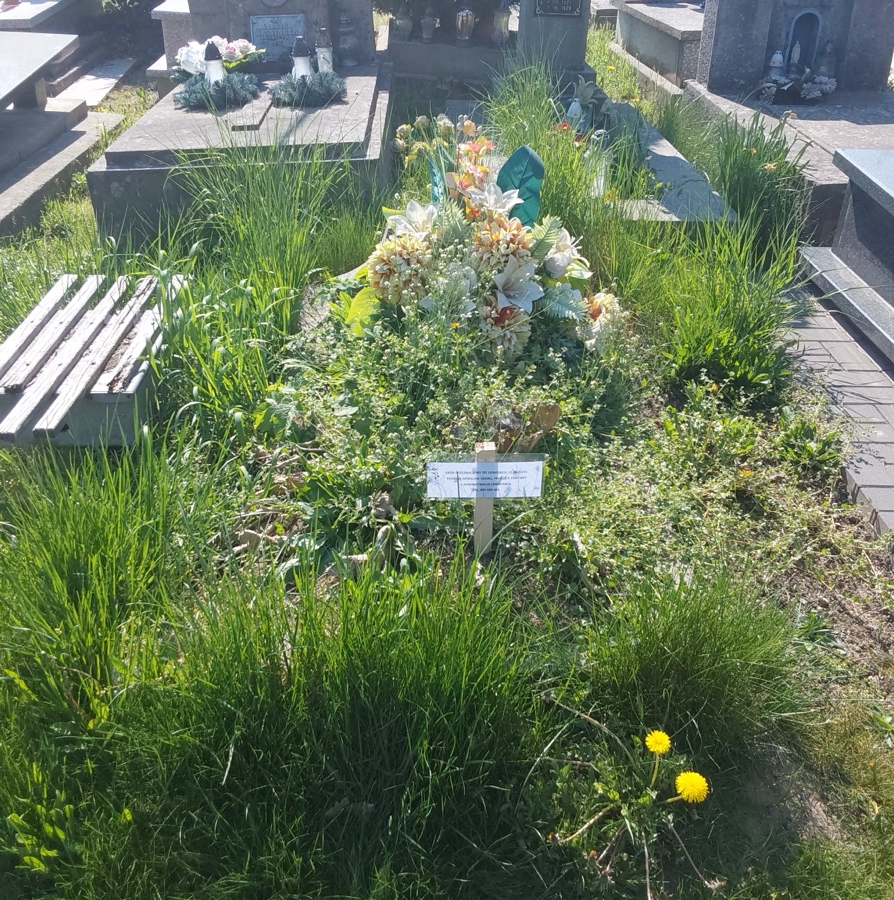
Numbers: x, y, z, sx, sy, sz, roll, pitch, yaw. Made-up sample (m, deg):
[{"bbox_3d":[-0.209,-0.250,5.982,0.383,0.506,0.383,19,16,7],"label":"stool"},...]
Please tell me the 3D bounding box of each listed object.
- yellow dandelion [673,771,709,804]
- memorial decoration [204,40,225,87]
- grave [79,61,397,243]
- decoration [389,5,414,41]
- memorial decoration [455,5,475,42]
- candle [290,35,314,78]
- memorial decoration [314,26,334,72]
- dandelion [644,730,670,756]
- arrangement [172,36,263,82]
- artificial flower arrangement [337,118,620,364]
[{"bbox_3d":[0.363,0.501,1.441,0.045,0.030,0.045,0,31,-2],"label":"yellow dandelion"},{"bbox_3d":[-1.074,-1.763,4.454,0.100,0.225,0.100,0,31,-2],"label":"memorial decoration"},{"bbox_3d":[-0.823,-1.478,4.537,1.080,0.350,2.060,0,31,-2],"label":"grave"},{"bbox_3d":[-0.287,-2.705,6.127,0.145,0.235,0.145,0,31,-2],"label":"decoration"},{"bbox_3d":[0.117,-2.715,6.134,0.125,0.250,0.125,0,31,-2],"label":"memorial decoration"},{"bbox_3d":[-0.670,-1.779,4.452,0.103,0.240,0.103,0,31,-2],"label":"candle"},{"bbox_3d":[-0.605,-1.967,4.790,0.088,0.215,0.088,0,31,-2],"label":"memorial decoration"},{"bbox_3d":[0.324,0.449,1.488,0.037,0.026,0.037,0,31,-2],"label":"dandelion"},{"bbox_3d":[-1.101,-1.868,4.655,0.430,0.210,0.250,0,31,-2],"label":"arrangement"},{"bbox_3d":[0.106,-0.653,2.996,0.790,0.540,0.520,0,31,-2],"label":"artificial flower arrangement"}]

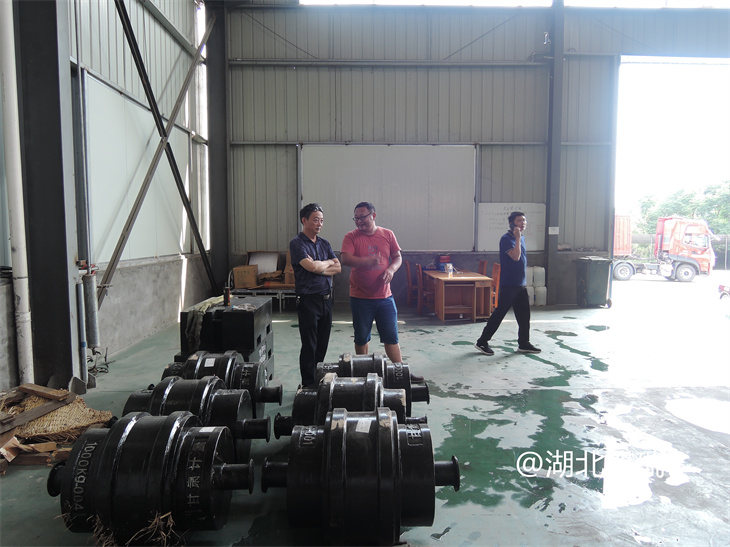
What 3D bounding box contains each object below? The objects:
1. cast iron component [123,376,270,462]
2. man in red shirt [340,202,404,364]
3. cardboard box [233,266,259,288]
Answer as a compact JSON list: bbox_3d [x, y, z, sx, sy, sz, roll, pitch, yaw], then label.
[{"bbox_3d":[-1.022,0.915,2.969,0.925,0.604,0.604,0,4,-1],"label":"cast iron component"},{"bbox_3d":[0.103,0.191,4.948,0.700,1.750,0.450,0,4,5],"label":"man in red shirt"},{"bbox_3d":[-2.303,0.082,9.813,0.450,0.400,0.330,0,4,-3],"label":"cardboard box"}]

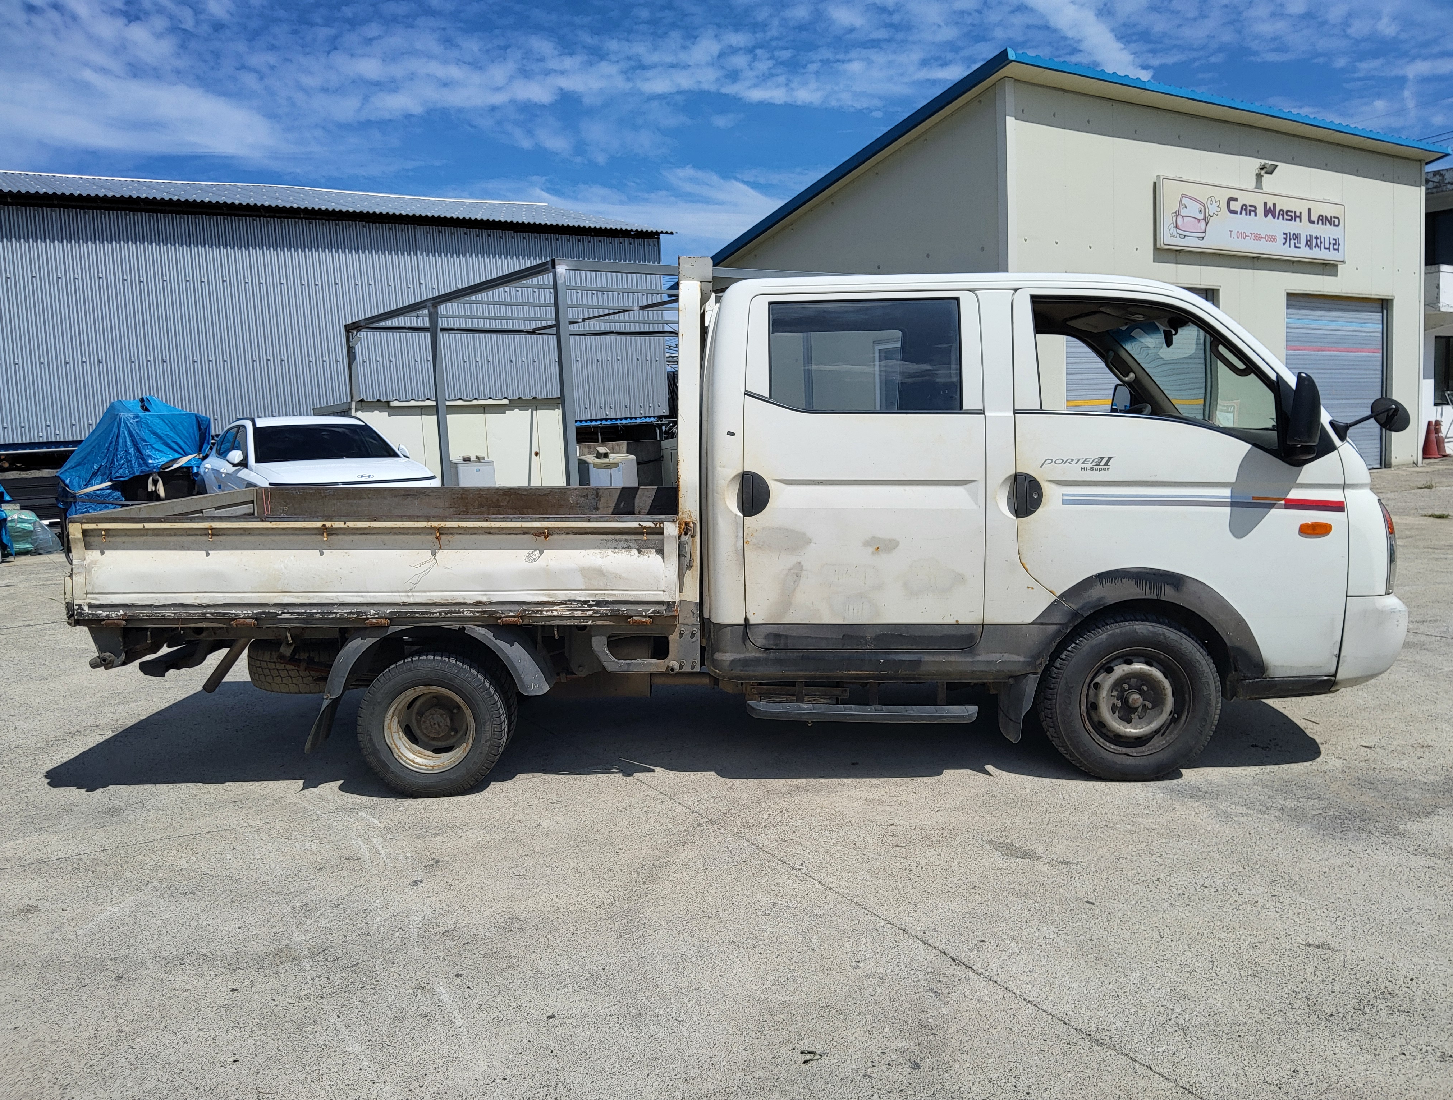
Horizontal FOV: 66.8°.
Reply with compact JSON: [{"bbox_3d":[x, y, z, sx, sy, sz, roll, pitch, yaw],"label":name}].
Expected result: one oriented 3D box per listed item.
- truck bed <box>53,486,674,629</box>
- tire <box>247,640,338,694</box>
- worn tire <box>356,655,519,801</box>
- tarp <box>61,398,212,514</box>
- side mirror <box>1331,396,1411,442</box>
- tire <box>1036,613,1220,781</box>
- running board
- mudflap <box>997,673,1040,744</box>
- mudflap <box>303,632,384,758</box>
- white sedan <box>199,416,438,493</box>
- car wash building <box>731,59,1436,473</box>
[{"bbox_3d":[-1.300,-0.022,4.875,2.240,0.410,1.680,-1,7,0],"label":"truck bed"},{"bbox_3d":[-1.820,0.463,4.900,0.650,0.200,0.650,-3,6,0],"label":"tire"},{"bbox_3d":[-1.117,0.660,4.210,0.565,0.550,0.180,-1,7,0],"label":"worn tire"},{"bbox_3d":[-7.850,-1.200,14.600,1.900,1.600,1.400,-6,7,-30],"label":"tarp"},{"bbox_3d":[2.383,-0.485,4.080,0.270,0.170,0.160,-2,7,-6],"label":"side mirror"},{"bbox_3d":[1.533,0.554,4.220,0.645,0.635,0.205,-1,7,0],"label":"tire"},{"bbox_3d":[0.508,0.622,4.160,0.870,0.050,0.150,-1,7,0],"label":"running board"},{"bbox_3d":[1.120,0.610,4.250,0.090,0.280,0.250,-1,7,0],"label":"mudflap"},{"bbox_3d":[-1.440,0.537,4.220,0.270,0.450,0.230,-1,7,0],"label":"mudflap"},{"bbox_3d":[-4.930,-0.830,13.000,1.860,1.460,4.800,-7,7,-34],"label":"white sedan"},{"bbox_3d":[6.200,-4.260,21.100,11.750,5.870,8.700,-7,7,-33],"label":"car wash building"}]

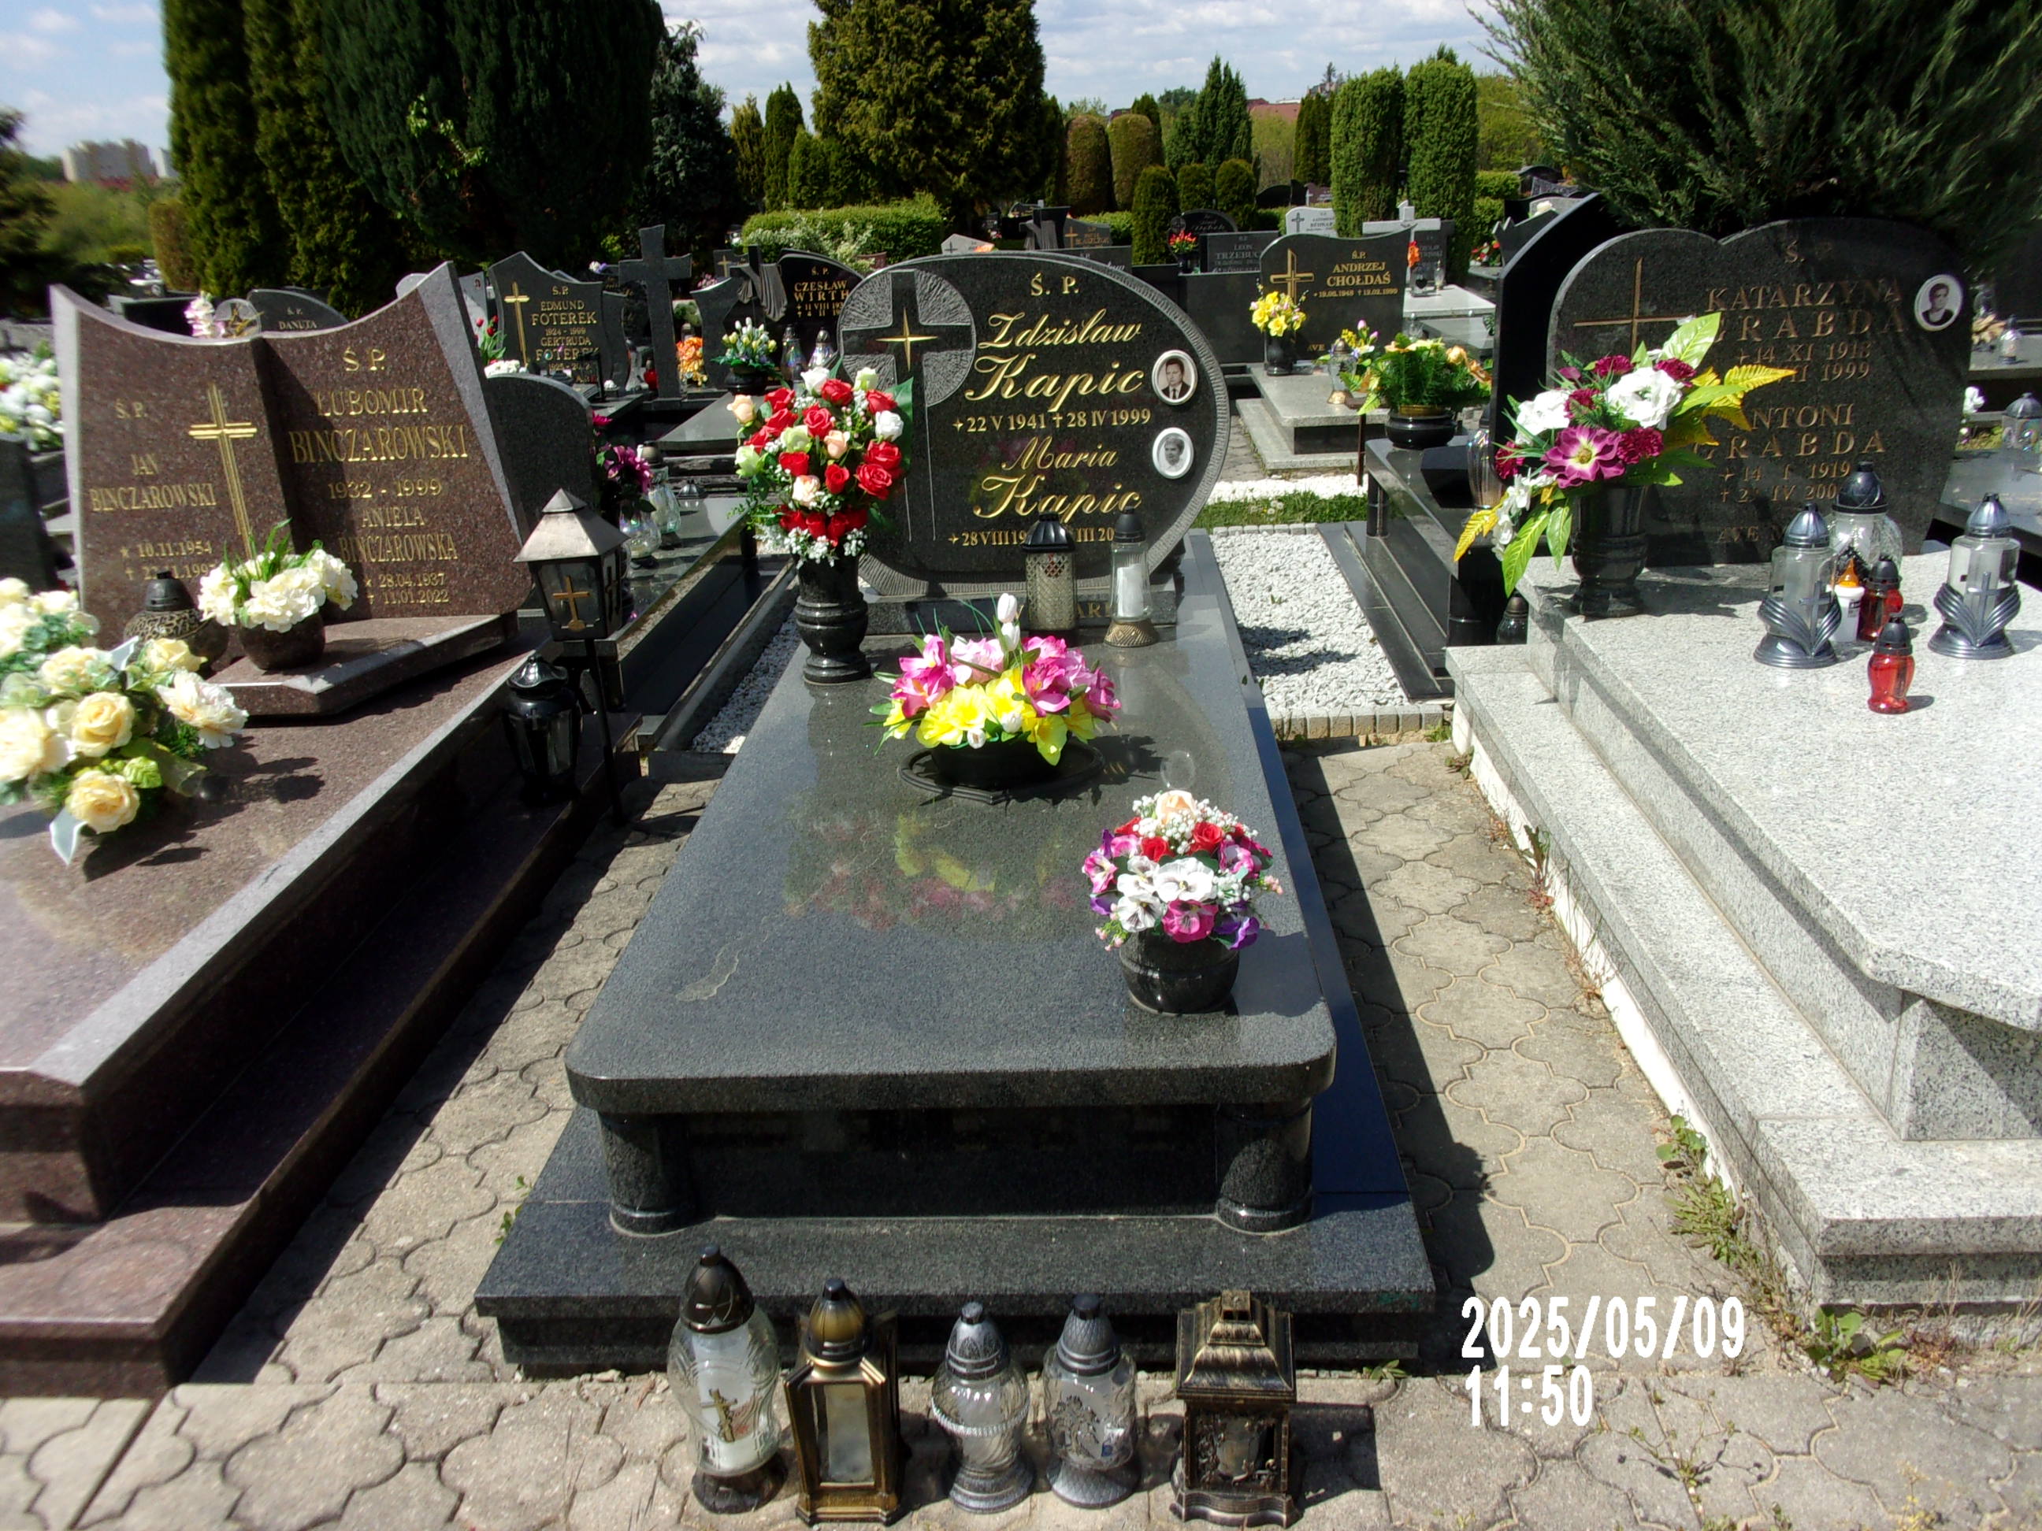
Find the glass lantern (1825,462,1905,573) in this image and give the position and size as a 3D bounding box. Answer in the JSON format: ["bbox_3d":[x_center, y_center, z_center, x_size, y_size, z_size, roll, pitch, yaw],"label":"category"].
[{"bbox_3d":[1.651,-0.434,3.224,0.127,0.319,0.127,-1,21,3],"label":"glass lantern"}]

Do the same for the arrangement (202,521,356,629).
[{"bbox_3d":[-1.603,-0.399,3.560,0.330,0.235,0.300,-1,21,3],"label":"arrangement"}]

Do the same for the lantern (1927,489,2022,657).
[{"bbox_3d":[1.769,-0.353,3.039,0.138,0.291,0.130,6,23,22],"label":"lantern"}]

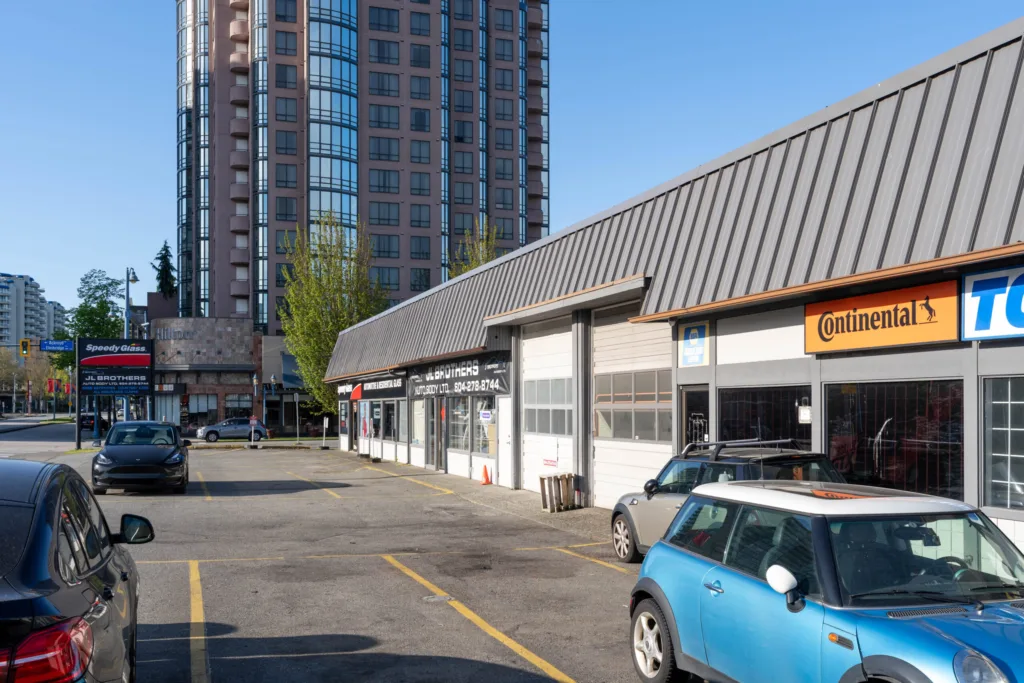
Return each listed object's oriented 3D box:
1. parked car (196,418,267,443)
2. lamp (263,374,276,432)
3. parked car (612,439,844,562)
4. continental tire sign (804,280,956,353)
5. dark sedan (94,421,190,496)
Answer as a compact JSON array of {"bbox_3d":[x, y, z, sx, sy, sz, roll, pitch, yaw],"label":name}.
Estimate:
[{"bbox_3d":[-18.100,5.730,64.300,4.400,1.600,1.820,1,-3,-18],"label":"parked car"},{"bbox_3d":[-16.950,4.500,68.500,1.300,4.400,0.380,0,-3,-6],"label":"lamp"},{"bbox_3d":[2.460,1.925,11.350,1.740,1.460,3.720,1,-3,-16],"label":"parked car"},{"bbox_3d":[4.040,-0.220,10.900,0.200,0.600,2.420,1,-3,-19],"label":"continental tire sign"},{"bbox_3d":[-8.620,2.673,23.400,1.940,1.610,4.720,1,-3,-18],"label":"dark sedan"}]

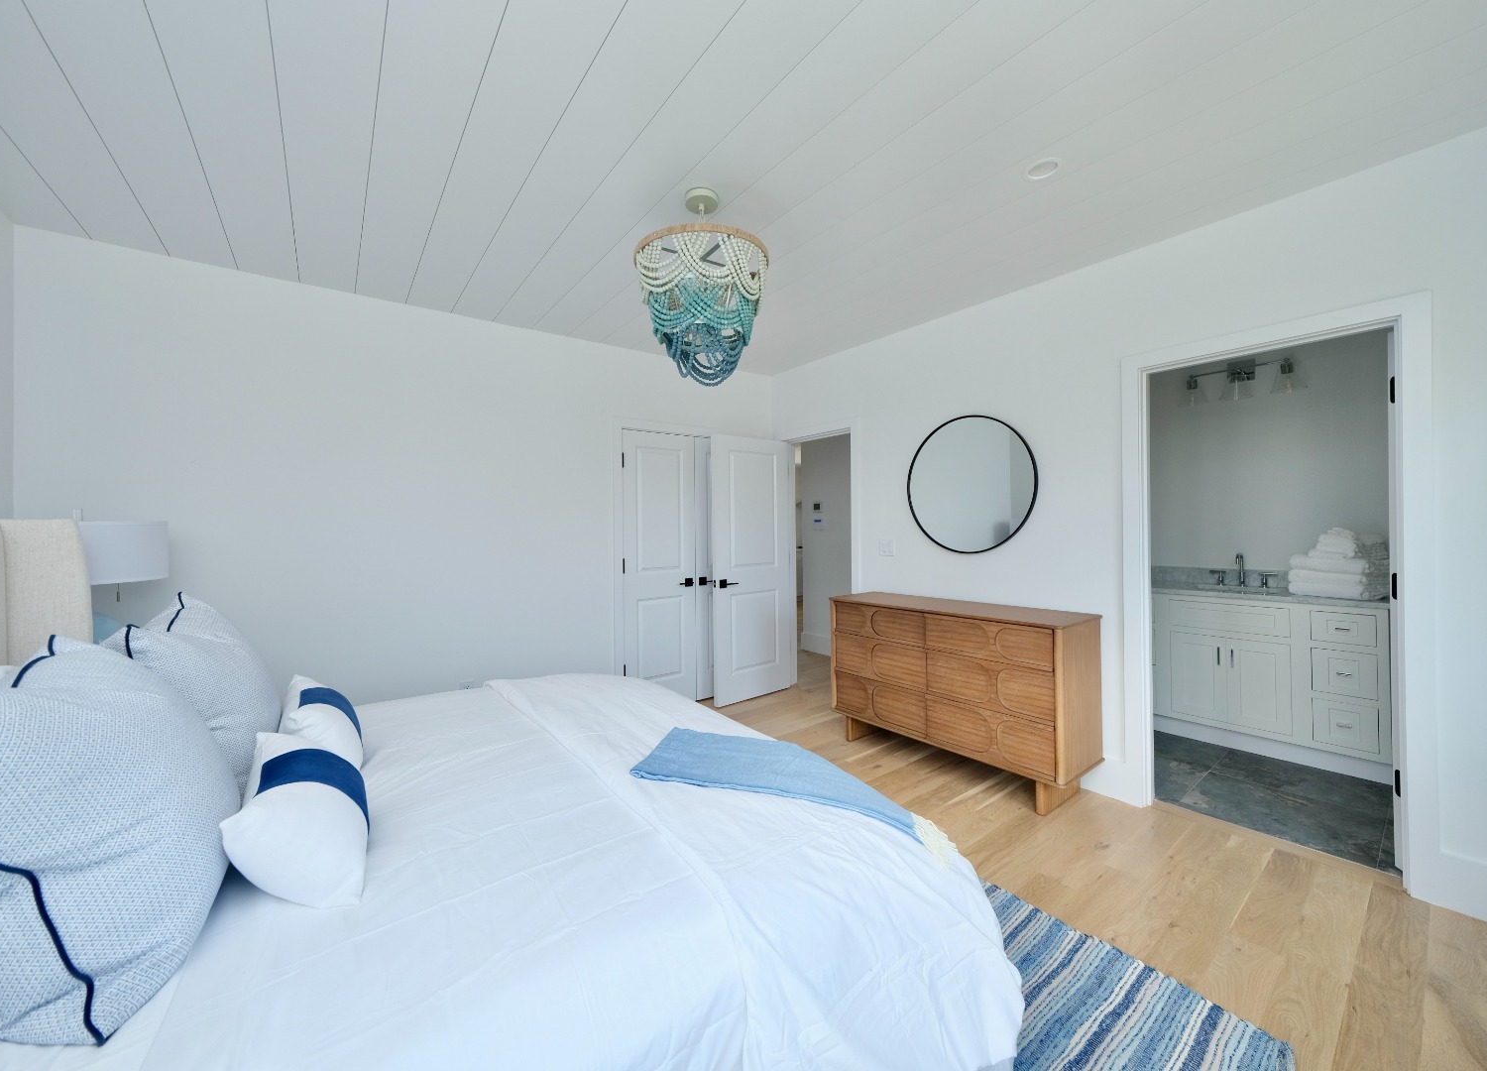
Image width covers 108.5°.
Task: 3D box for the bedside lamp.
[{"bbox_3d":[-2.413,0.285,1.943,0.405,0.680,0.405,-1,0,-37],"label":"bedside lamp"}]

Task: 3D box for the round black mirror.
[{"bbox_3d":[1.318,-0.295,3.157,0.030,0.812,0.812,-1,0,-37],"label":"round black mirror"}]

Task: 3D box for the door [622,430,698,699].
[{"bbox_3d":[-0.617,0.264,4.001,0.605,2.035,0.042,-1,0,-37],"label":"door"}]

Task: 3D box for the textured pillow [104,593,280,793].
[{"bbox_3d":[-1.601,0.432,1.615,0.230,0.520,0.600,-31,18,-34],"label":"textured pillow"}]

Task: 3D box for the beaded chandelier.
[{"bbox_3d":[-0.158,-0.955,2.079,0.515,0.710,0.515,-1,0,0],"label":"beaded chandelier"}]

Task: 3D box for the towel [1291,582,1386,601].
[{"bbox_3d":[3.287,0.293,2.927,0.360,0.073,0.290,0,0,-20],"label":"towel"}]

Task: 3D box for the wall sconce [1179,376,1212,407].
[{"bbox_3d":[3.035,-0.988,3.614,0.150,0.195,0.150,0,0,-38],"label":"wall sconce"}]

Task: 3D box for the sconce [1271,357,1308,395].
[{"bbox_3d":[3.299,-0.971,3.239,0.165,0.200,0.160,-1,0,-37],"label":"sconce"}]

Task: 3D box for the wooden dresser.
[{"bbox_3d":[1.151,0.834,2.999,0.445,0.872,1.375,-1,0,-37],"label":"wooden dresser"}]

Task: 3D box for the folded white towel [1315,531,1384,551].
[{"bbox_3d":[3.297,0.038,2.907,0.310,0.075,0.155,0,0,-20],"label":"folded white towel"}]

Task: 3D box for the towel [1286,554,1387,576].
[{"bbox_3d":[3.287,0.156,2.925,0.360,0.070,0.290,0,0,-20],"label":"towel"}]

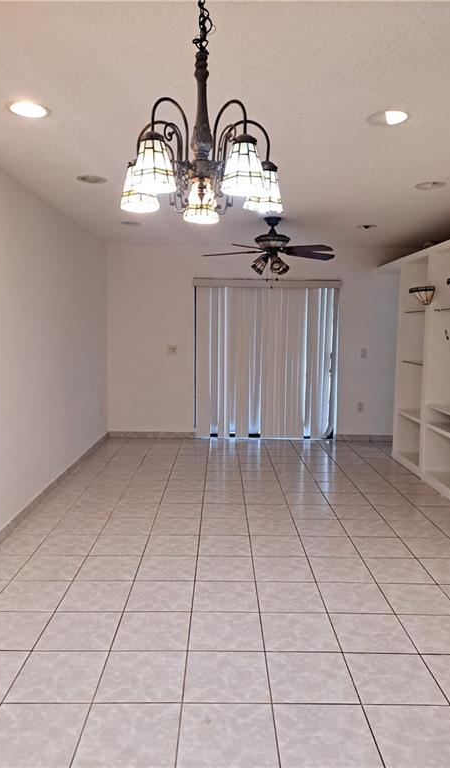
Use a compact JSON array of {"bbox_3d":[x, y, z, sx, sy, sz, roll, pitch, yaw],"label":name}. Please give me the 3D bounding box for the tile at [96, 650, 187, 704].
[{"bbox_3d":[-0.331,1.198,2.275,0.336,0.010,0.336,1,6,0],"label":"tile"}]

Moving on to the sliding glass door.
[{"bbox_3d":[0.521,-0.278,6.909,1.800,1.991,0.120,1,6,0],"label":"sliding glass door"}]

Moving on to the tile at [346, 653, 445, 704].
[{"bbox_3d":[0.690,1.210,2.278,0.336,0.010,0.336,1,6,0],"label":"tile"}]

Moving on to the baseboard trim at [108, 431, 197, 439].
[{"bbox_3d":[-0.932,0.652,7.030,1.091,0.080,0.012,1,6,0],"label":"baseboard trim"}]

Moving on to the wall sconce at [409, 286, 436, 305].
[{"bbox_3d":[1.810,-0.816,5.146,0.178,0.158,0.290,1,6,0],"label":"wall sconce"}]

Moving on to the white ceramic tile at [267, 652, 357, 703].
[{"bbox_3d":[0.350,1.206,2.279,0.336,0.010,0.336,1,6,0],"label":"white ceramic tile"}]

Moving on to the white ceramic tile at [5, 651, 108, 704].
[{"bbox_3d":[-0.672,1.194,2.267,0.336,0.010,0.336,1,6,0],"label":"white ceramic tile"}]

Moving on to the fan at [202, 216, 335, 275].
[{"bbox_3d":[0.433,-1.245,5.030,1.320,0.508,1.320,1,6,0],"label":"fan"}]

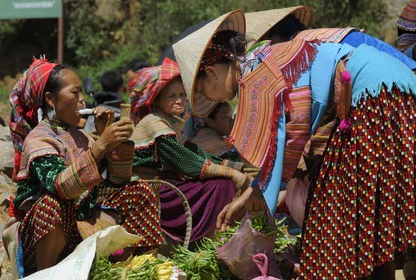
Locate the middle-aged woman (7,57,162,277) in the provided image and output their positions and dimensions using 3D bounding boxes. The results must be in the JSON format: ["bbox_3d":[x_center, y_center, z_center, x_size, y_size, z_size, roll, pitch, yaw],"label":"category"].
[{"bbox_3d":[-0.439,0.100,7.100,0.540,0.800,0.480,2,4,25],"label":"middle-aged woman"}]

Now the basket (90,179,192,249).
[{"bbox_3d":[-0.253,0.284,7.550,0.380,0.290,0.300,0,4,0],"label":"basket"}]

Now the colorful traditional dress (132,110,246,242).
[{"bbox_3d":[-0.076,0.162,8.150,0.540,0.550,0.450,2,4,25],"label":"colorful traditional dress"}]

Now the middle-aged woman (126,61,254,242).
[{"bbox_3d":[-0.080,0.047,8.150,0.570,0.770,0.460,2,4,25],"label":"middle-aged woman"}]

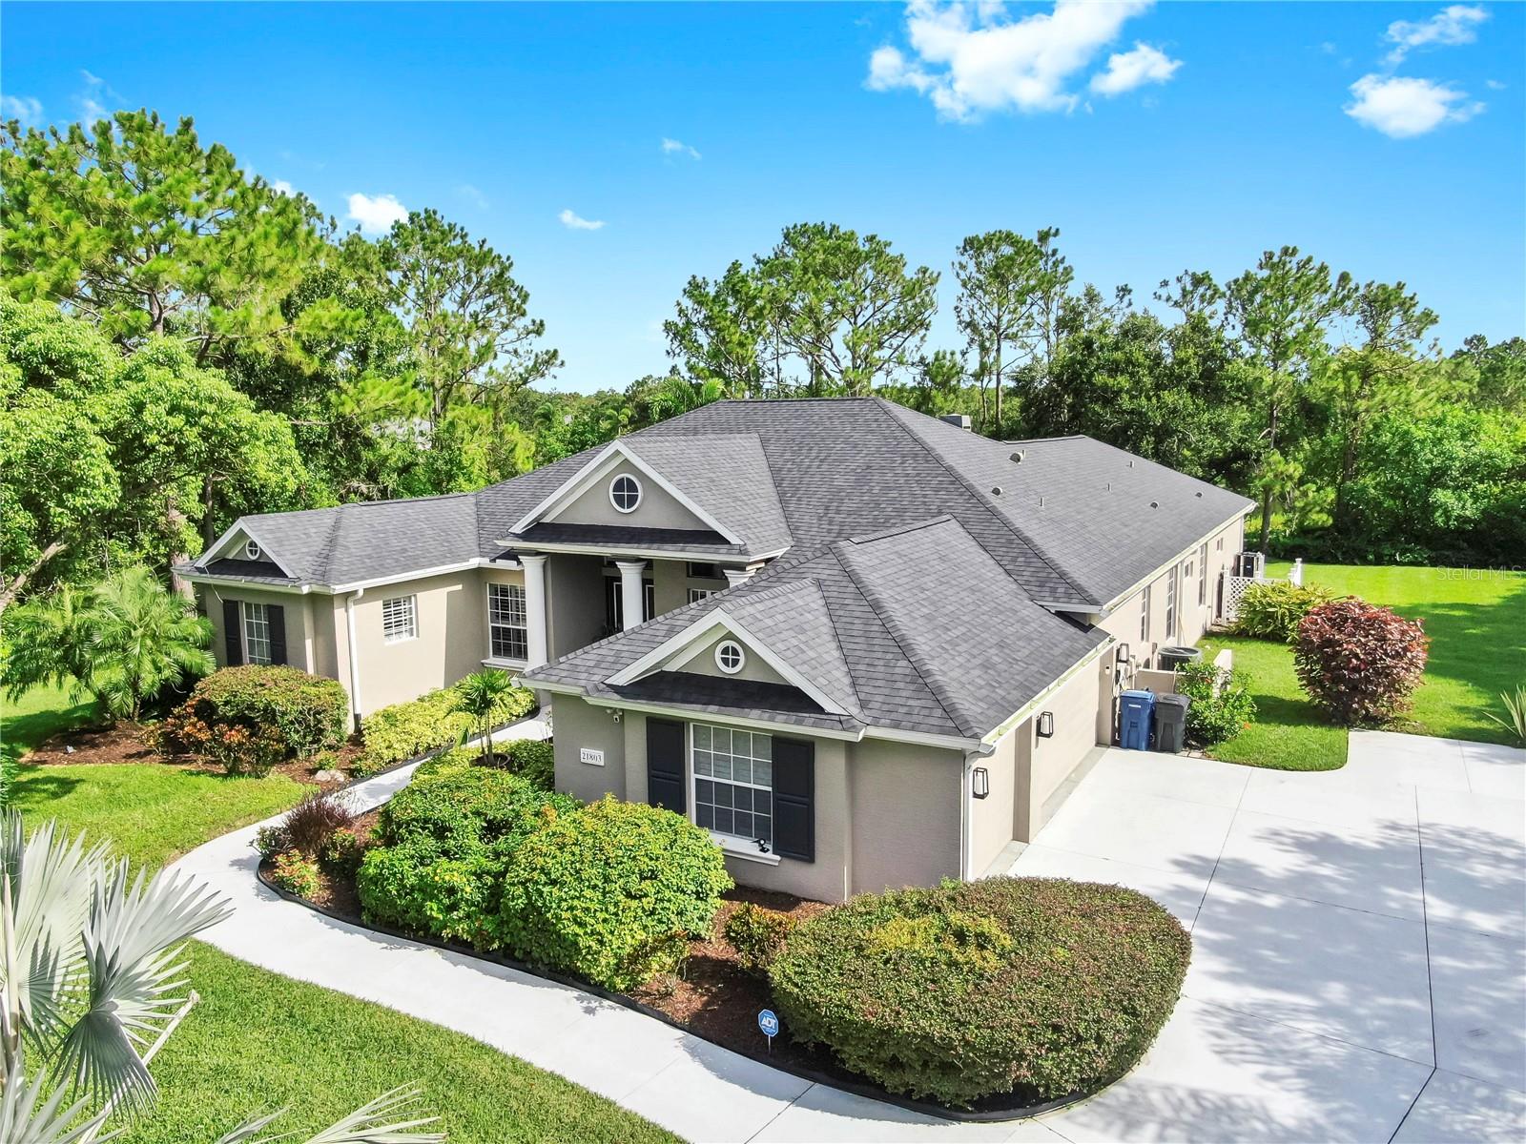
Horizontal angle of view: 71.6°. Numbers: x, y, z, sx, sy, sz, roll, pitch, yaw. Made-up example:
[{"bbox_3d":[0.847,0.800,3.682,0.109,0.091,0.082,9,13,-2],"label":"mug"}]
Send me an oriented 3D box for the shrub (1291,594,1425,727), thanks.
[{"bbox_3d":[13.053,1.872,23.161,2.600,2.420,2.600,4,10,30],"label":"shrub"}]

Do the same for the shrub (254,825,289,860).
[{"bbox_3d":[-7.493,4.106,16.158,0.516,0.497,0.516,4,9,30],"label":"shrub"}]

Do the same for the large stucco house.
[{"bbox_3d":[1.243,-1.409,30.751,20.769,7.063,31.154,4,9,30],"label":"large stucco house"}]

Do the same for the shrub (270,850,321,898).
[{"bbox_3d":[-6.589,4.222,14.930,0.645,0.580,0.645,4,9,30],"label":"shrub"}]

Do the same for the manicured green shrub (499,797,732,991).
[{"bbox_3d":[-1.909,3.909,13.477,2.750,1.570,2.850,-1,8,0],"label":"manicured green shrub"}]

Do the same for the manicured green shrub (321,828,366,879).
[{"bbox_3d":[-6.139,4.117,15.442,0.600,0.632,0.600,4,9,30],"label":"manicured green shrub"}]

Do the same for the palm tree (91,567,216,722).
[{"bbox_3d":[-13.850,1.633,23.562,2.800,3.400,2.800,-6,10,-31],"label":"palm tree"}]

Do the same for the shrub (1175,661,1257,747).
[{"bbox_3d":[9.038,2.601,21.177,1.419,1.548,1.548,4,9,30],"label":"shrub"}]

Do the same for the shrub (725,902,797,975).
[{"bbox_3d":[-0.036,4.417,12.935,0.850,0.680,0.780,-1,8,0],"label":"shrub"}]

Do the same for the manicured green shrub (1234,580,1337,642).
[{"bbox_3d":[15.050,1.131,30.550,2.612,1.651,2.386,4,9,30],"label":"manicured green shrub"}]

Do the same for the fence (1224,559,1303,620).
[{"bbox_3d":[15.854,0.649,33.738,2.032,1.690,3.289,4,9,30],"label":"fence"}]

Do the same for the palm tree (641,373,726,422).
[{"bbox_3d":[-3.704,-4.922,49.667,4.200,8.500,4.200,-1,8,-4],"label":"palm tree"}]

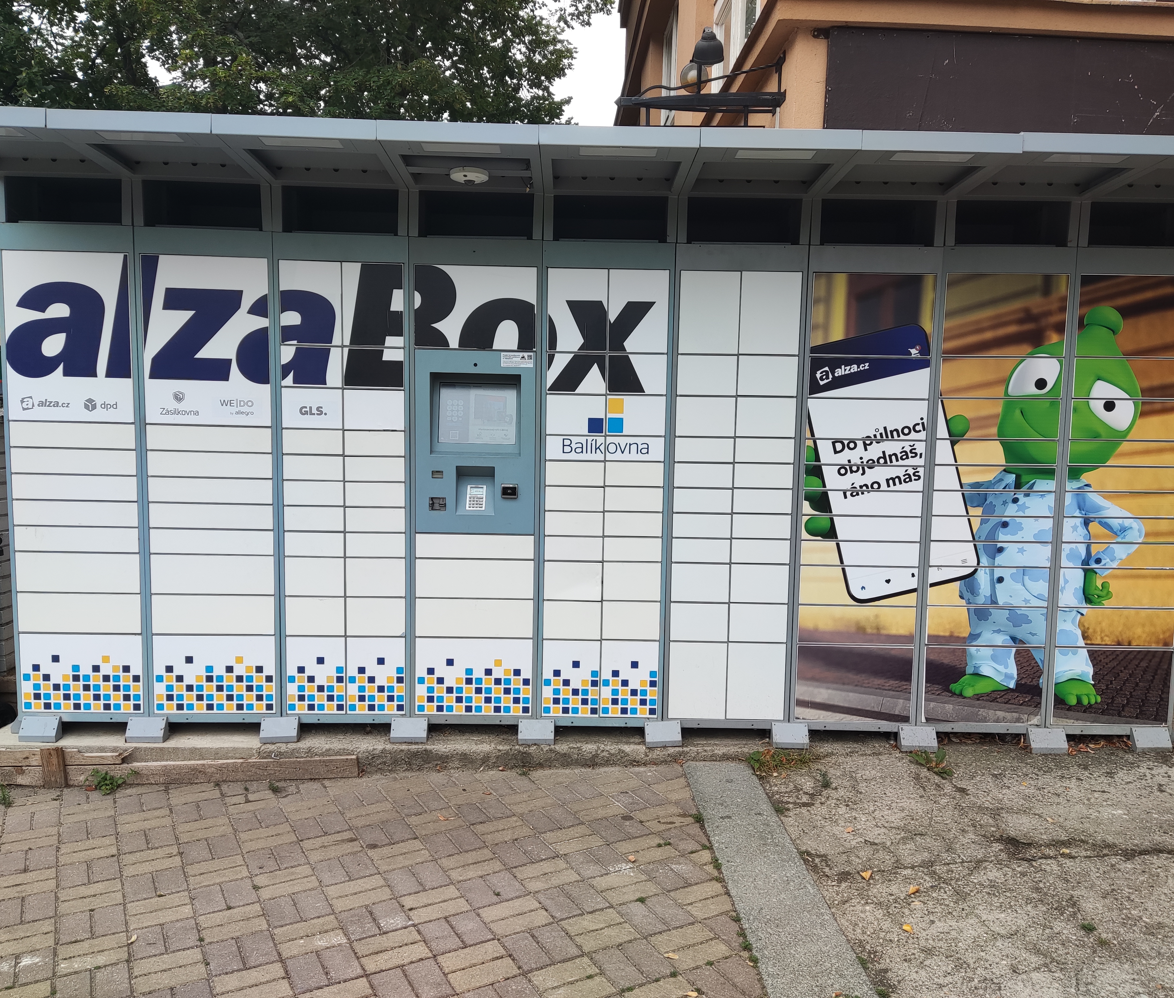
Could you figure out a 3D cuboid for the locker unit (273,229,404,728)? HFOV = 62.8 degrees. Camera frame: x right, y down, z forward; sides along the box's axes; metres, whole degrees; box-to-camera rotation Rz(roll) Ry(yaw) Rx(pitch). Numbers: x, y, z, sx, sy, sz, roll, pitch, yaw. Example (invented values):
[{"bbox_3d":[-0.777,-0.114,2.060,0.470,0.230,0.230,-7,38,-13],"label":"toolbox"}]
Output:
[{"bbox_3d":[-1.111,-0.096,4.648,0.594,2.214,0.620,1,6,-2],"label":"locker unit"}]

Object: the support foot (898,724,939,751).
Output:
[{"bbox_3d":[1.536,1.111,4.466,0.165,0.095,0.095,1,6,0],"label":"support foot"}]

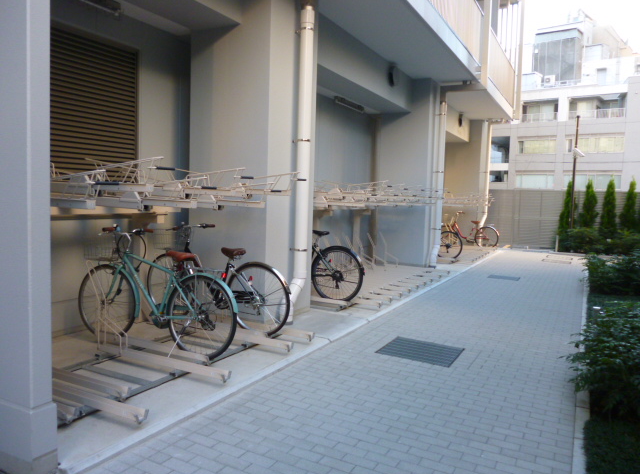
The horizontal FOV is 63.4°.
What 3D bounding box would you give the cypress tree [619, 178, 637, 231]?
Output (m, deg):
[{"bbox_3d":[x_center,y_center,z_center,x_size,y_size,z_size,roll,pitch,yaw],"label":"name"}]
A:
[{"bbox_3d":[9.681,-0.767,16.247,0.620,2.250,0.620,4,5,28],"label":"cypress tree"}]

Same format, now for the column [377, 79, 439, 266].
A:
[{"bbox_3d":[2.088,-1.415,11.966,1.150,4.100,1.200,4,5,28],"label":"column"}]

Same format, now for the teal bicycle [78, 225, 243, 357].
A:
[{"bbox_3d":[-1.470,0.444,4.536,1.860,1.075,0.580,4,5,27],"label":"teal bicycle"}]

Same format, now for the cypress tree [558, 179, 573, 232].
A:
[{"bbox_3d":[8.149,-0.763,17.052,0.550,2.250,0.550,4,5,28],"label":"cypress tree"}]

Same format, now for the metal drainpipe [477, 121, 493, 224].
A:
[{"bbox_3d":[5.493,-1.688,17.094,0.340,4.100,0.160,4,5,28],"label":"metal drainpipe"}]

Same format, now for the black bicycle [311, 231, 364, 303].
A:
[{"bbox_3d":[-0.244,0.294,7.170,1.820,1.050,0.580,4,5,28],"label":"black bicycle"}]

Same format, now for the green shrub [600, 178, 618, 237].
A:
[{"bbox_3d":[9.171,-0.773,16.515,0.580,2.300,0.580,4,5,28],"label":"green shrub"}]

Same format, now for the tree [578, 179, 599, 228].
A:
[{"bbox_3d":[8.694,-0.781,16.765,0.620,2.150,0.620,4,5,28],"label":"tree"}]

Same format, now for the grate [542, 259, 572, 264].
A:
[{"bbox_3d":[6.262,0.667,13.657,0.690,0.030,0.550,4,5,28],"label":"grate"}]

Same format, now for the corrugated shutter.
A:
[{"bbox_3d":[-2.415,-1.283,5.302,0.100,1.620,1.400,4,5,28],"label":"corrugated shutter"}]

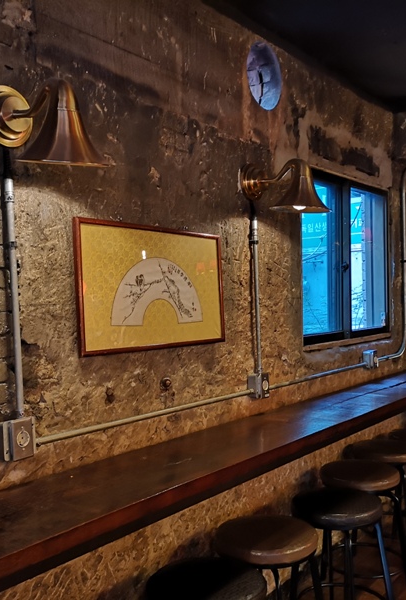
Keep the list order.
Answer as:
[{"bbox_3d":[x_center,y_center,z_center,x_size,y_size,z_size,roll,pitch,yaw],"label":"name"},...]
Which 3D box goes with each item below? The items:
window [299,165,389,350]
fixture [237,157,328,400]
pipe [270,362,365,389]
[{"bbox_3d":[0.855,-0.244,3.654,0.100,0.930,1.240,-1,0,38],"label":"window"},{"bbox_3d":[0.358,-0.079,2.645,0.380,1.020,0.250,-1,0,38],"label":"fixture"},{"bbox_3d":[0.630,0.382,3.241,0.026,0.026,1.080,-1,0,38],"label":"pipe"}]

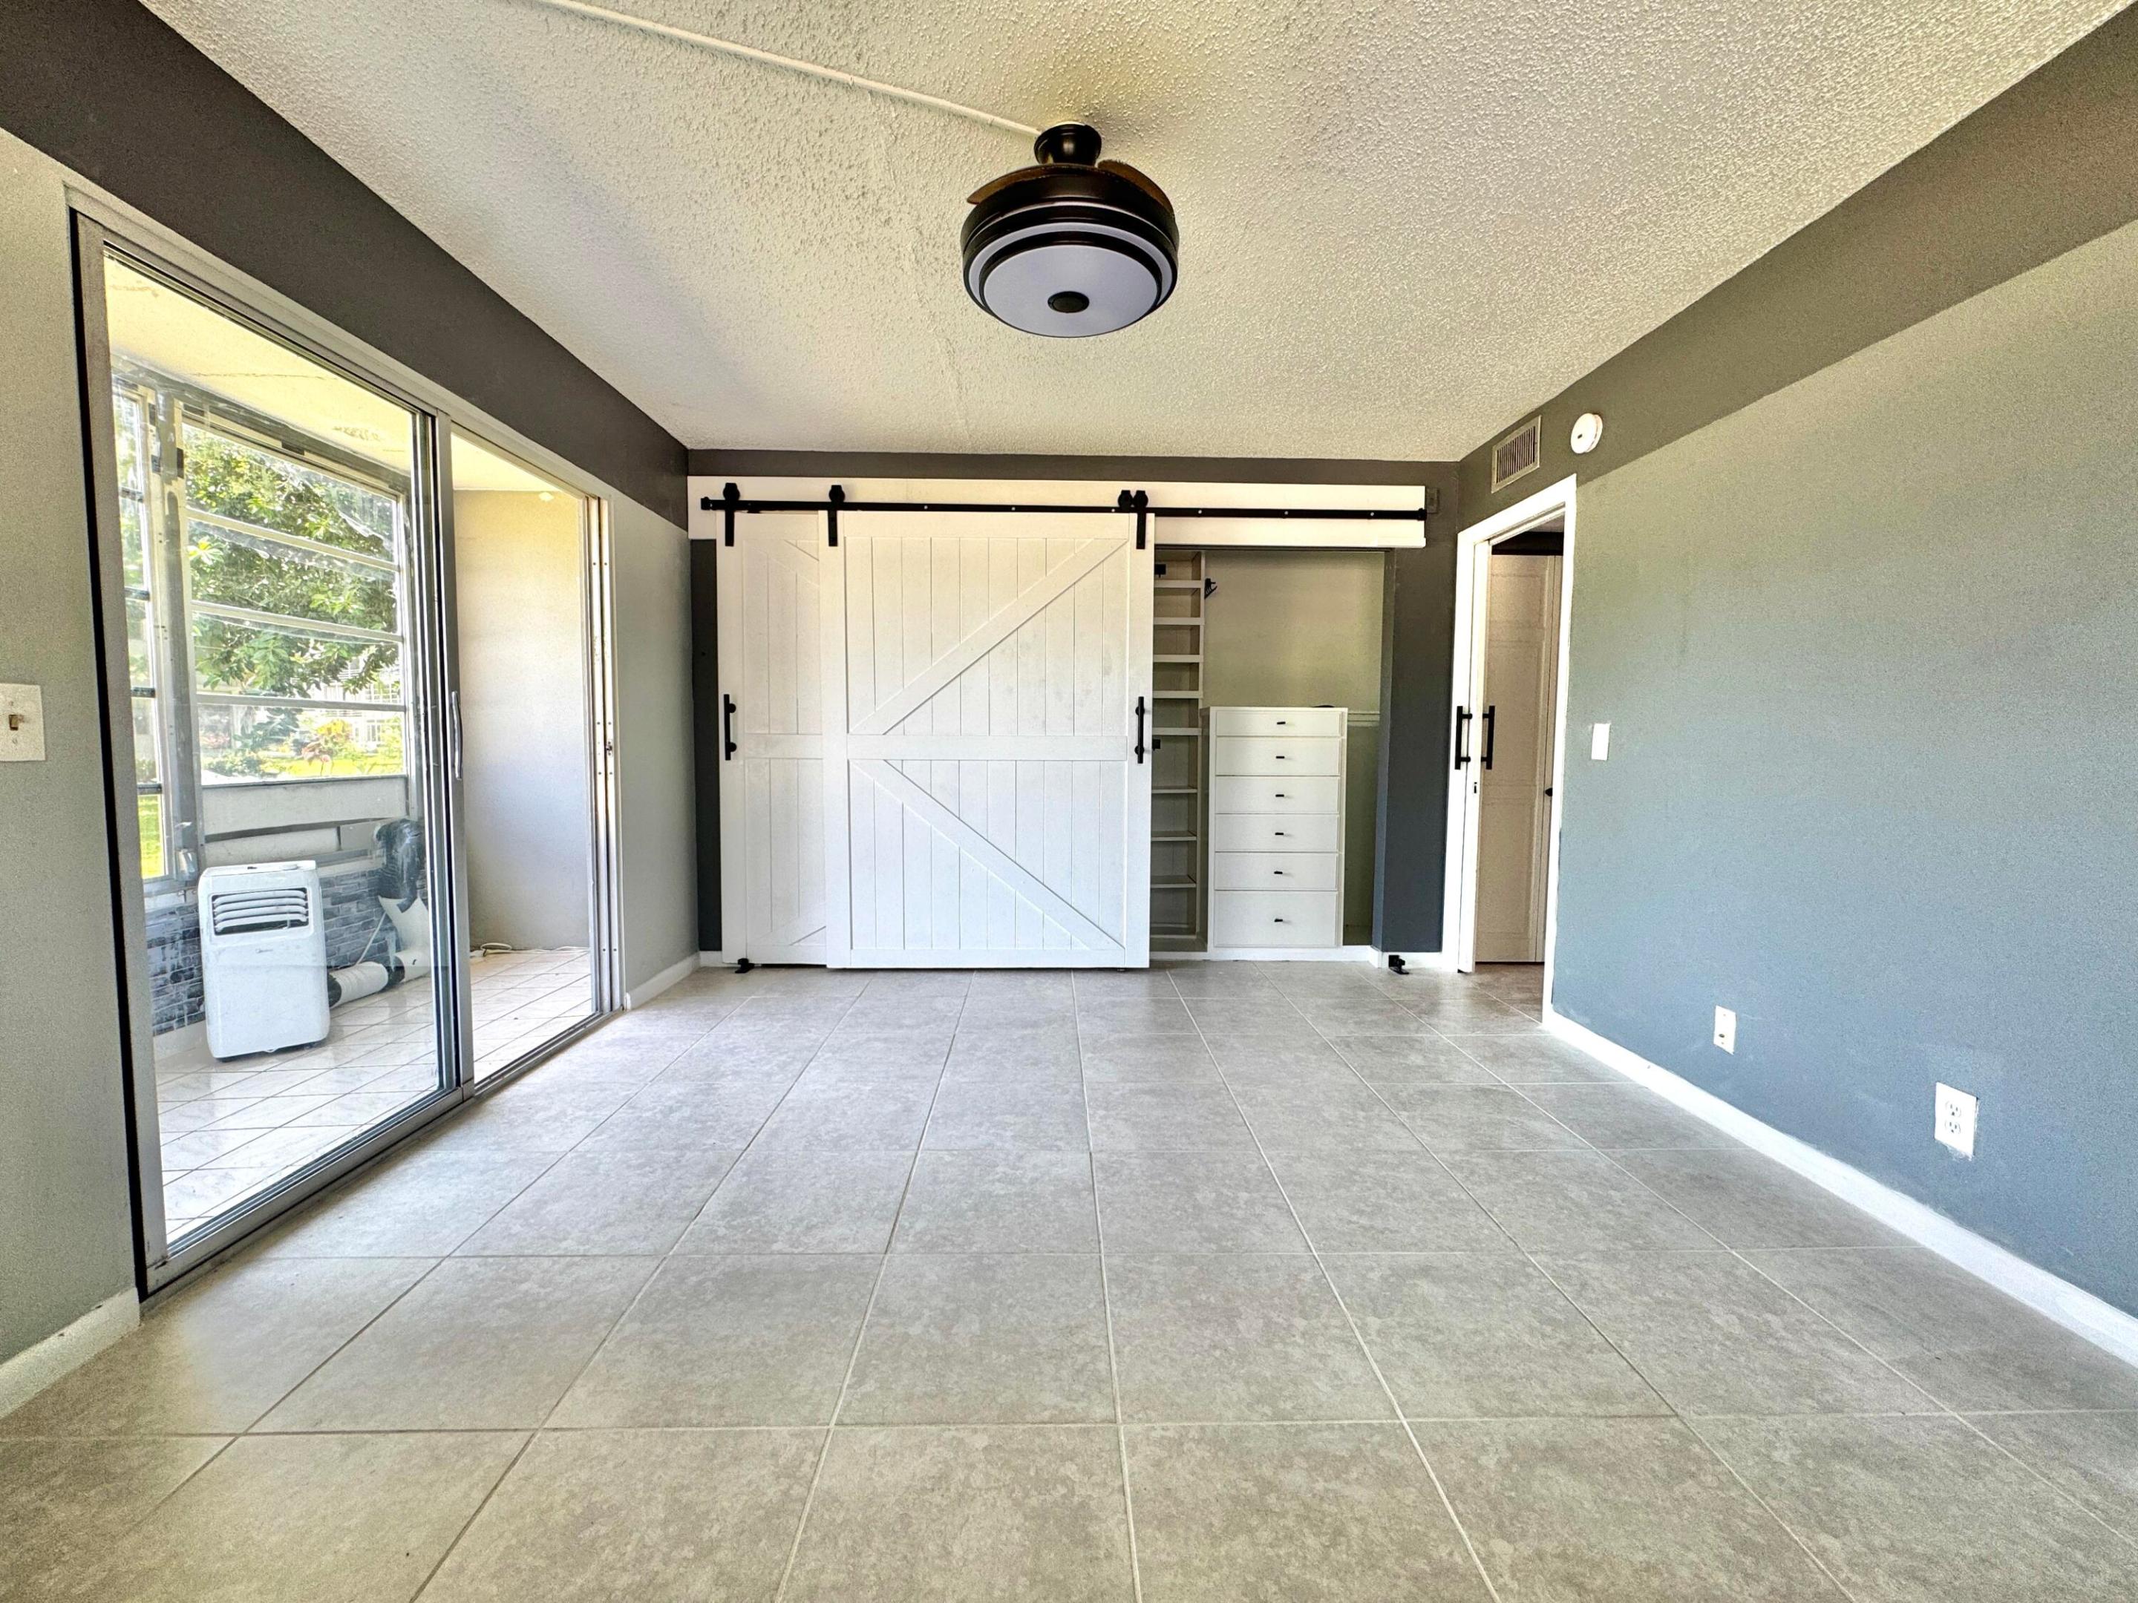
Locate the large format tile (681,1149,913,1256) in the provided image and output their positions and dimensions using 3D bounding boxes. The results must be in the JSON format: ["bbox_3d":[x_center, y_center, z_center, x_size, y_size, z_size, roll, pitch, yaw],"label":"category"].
[{"bbox_3d":[-0.619,0.947,2.052,0.454,0.010,0.454,0,4,-1],"label":"large format tile"}]

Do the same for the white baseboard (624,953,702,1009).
[{"bbox_3d":[-1.750,0.767,3.749,0.015,0.080,0.658,0,4,-1],"label":"white baseboard"}]

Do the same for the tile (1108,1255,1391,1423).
[{"bbox_3d":[0.305,0.990,1.622,0.455,0.010,0.455,0,4,-1],"label":"tile"}]

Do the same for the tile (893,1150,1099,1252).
[{"bbox_3d":[-0.164,0.953,2.066,0.455,0.010,0.455,0,4,-1],"label":"tile"}]

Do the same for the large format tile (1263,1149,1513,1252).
[{"bbox_3d":[0.753,0.966,2.102,0.455,0.015,0.460,0,4,-1],"label":"large format tile"}]

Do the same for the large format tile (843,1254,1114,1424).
[{"bbox_3d":[-0.151,0.984,1.608,0.454,0.010,0.454,0,4,-1],"label":"large format tile"}]

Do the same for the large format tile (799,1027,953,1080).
[{"bbox_3d":[-0.647,0.890,2.997,0.455,0.015,0.460,0,4,-1],"label":"large format tile"}]

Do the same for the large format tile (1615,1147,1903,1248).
[{"bbox_3d":[1.654,0.965,2.108,0.431,0.010,0.454,0,4,-1],"label":"large format tile"}]

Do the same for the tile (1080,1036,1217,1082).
[{"bbox_3d":[0.273,0.888,2.986,0.454,0.010,0.454,0,4,-1],"label":"tile"}]

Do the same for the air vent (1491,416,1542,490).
[{"bbox_3d":[1.895,-1.470,3.689,0.020,0.203,0.365,0,4,-1],"label":"air vent"}]

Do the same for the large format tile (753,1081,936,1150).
[{"bbox_3d":[-0.632,0.917,2.510,0.455,0.010,0.455,0,4,-1],"label":"large format tile"}]

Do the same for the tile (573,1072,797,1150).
[{"bbox_3d":[-1.089,0.913,2.498,0.455,0.010,0.455,0,4,-1],"label":"tile"}]

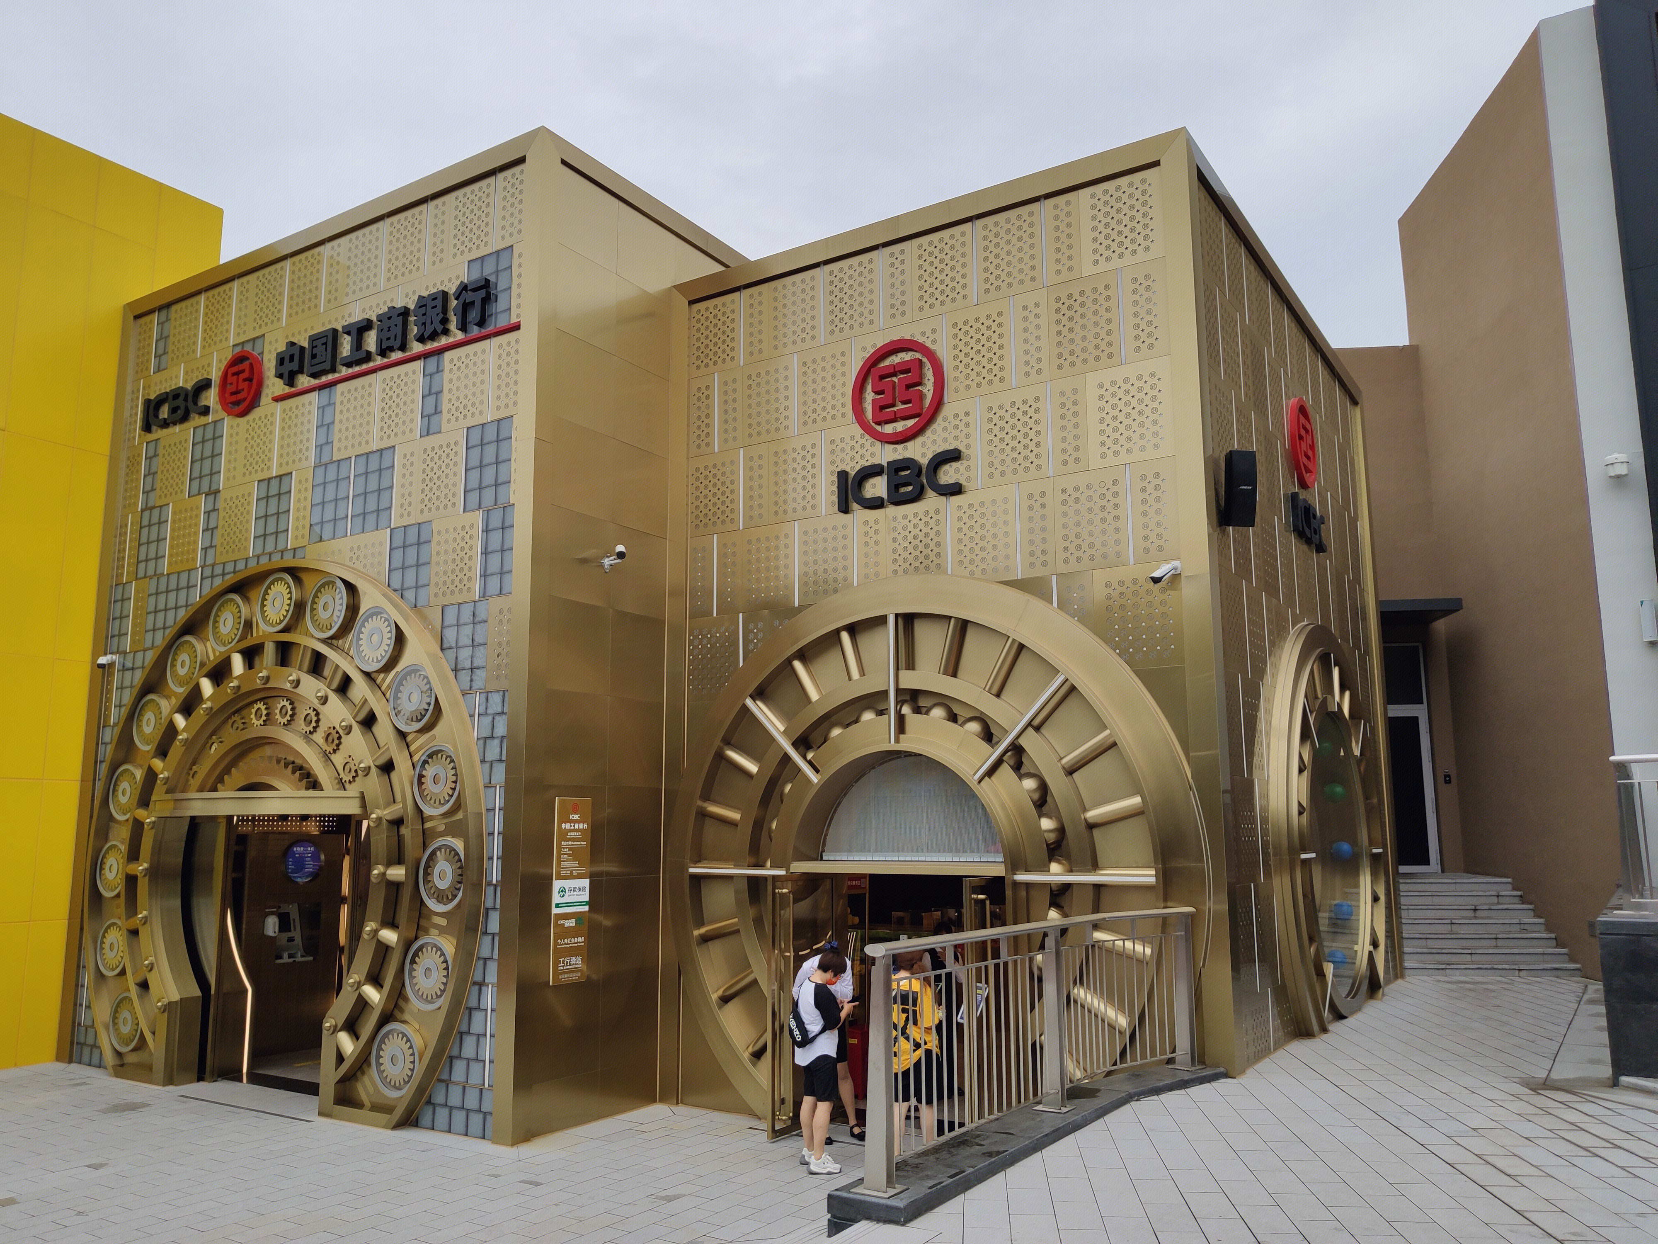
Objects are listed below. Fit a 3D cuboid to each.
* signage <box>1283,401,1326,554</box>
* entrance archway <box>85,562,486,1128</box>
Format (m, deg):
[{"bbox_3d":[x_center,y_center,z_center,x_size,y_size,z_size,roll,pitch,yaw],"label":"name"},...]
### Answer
[{"bbox_3d":[4.626,-1.443,12.130,0.090,1.458,1.234,-6,-10,33],"label":"signage"},{"bbox_3d":[-5.312,1.944,12.033,5.955,5.023,0.466,-6,-11,32],"label":"entrance archway"}]

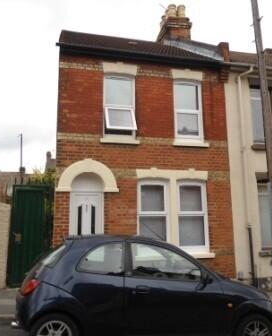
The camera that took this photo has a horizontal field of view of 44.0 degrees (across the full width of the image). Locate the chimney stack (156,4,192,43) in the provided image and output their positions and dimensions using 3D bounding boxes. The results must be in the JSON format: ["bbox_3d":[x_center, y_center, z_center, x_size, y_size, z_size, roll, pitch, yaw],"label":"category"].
[{"bbox_3d":[1.487,-5.395,13.380,0.930,1.820,1.680,2,-11,-12],"label":"chimney stack"}]

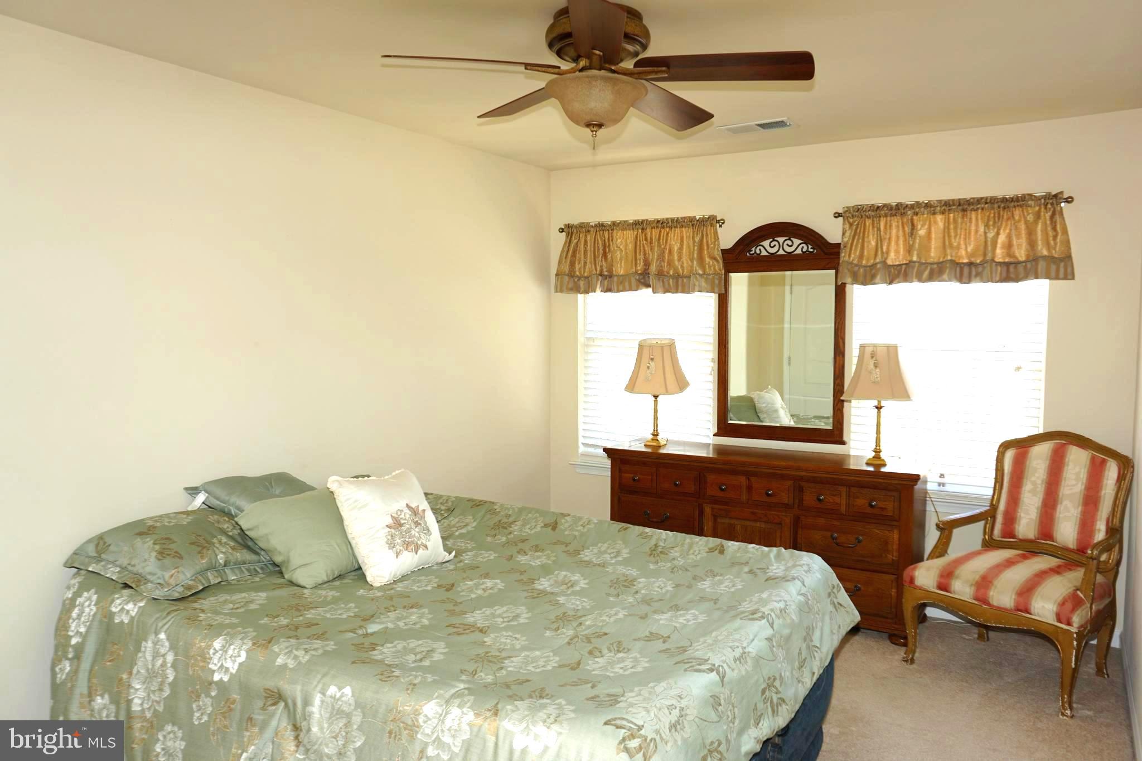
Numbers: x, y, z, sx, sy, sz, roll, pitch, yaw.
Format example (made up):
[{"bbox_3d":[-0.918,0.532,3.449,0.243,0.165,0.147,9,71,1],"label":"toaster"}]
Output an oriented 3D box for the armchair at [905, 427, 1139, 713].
[{"bbox_3d":[1.940,0.750,3.688,0.700,1.017,0.720,-3,5,-38],"label":"armchair"}]

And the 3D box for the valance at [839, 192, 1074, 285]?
[{"bbox_3d":[1.825,-0.667,4.144,1.058,0.405,0.095,2,5,30],"label":"valance"}]

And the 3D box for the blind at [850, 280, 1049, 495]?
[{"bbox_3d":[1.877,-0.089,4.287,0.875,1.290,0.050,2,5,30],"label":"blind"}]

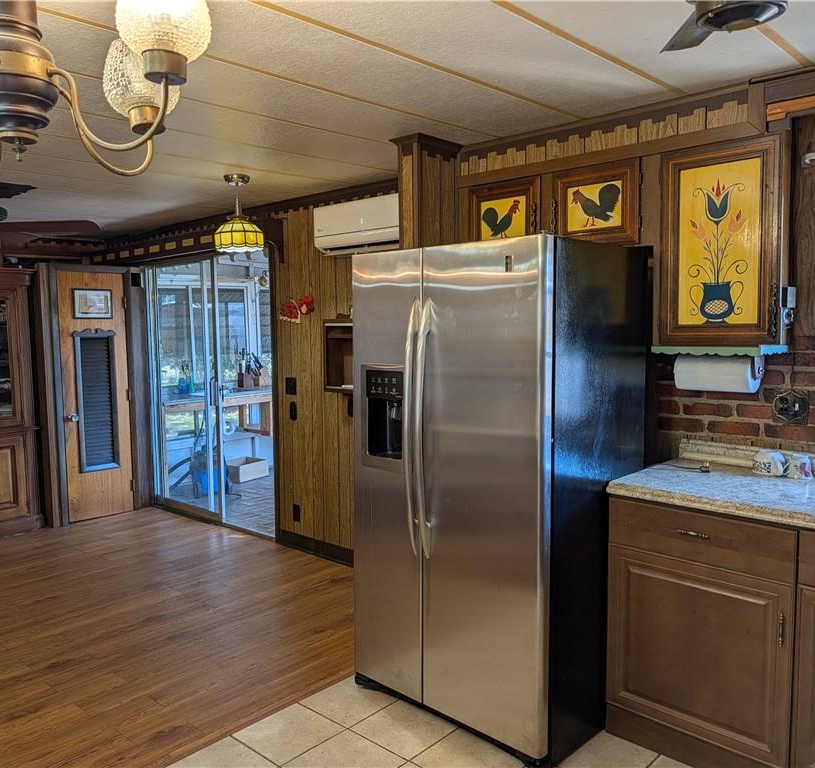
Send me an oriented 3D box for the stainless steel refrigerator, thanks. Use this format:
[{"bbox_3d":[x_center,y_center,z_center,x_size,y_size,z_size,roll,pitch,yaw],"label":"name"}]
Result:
[{"bbox_3d":[0.334,0.366,2.808,0.915,1.770,0.770,4,6,42],"label":"stainless steel refrigerator"}]

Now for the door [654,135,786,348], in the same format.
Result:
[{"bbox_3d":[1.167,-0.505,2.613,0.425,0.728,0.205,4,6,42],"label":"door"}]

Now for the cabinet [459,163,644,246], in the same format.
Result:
[{"bbox_3d":[0.659,-0.735,3.124,0.895,0.340,0.295,4,6,42],"label":"cabinet"}]

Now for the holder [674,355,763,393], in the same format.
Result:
[{"bbox_3d":[1.166,-0.055,2.661,0.310,0.152,0.140,4,6,42],"label":"holder"}]

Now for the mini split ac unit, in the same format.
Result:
[{"bbox_3d":[-0.178,-0.873,3.945,0.810,0.281,0.205,4,6,42],"label":"mini split ac unit"}]

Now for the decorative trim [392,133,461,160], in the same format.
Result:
[{"bbox_3d":[0.087,-1.050,3.237,0.180,0.088,0.325,4,6,42],"label":"decorative trim"}]

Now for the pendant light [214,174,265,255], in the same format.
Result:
[{"bbox_3d":[-0.929,-0.926,3.868,0.264,0.405,0.264,0,4,0],"label":"pendant light"}]

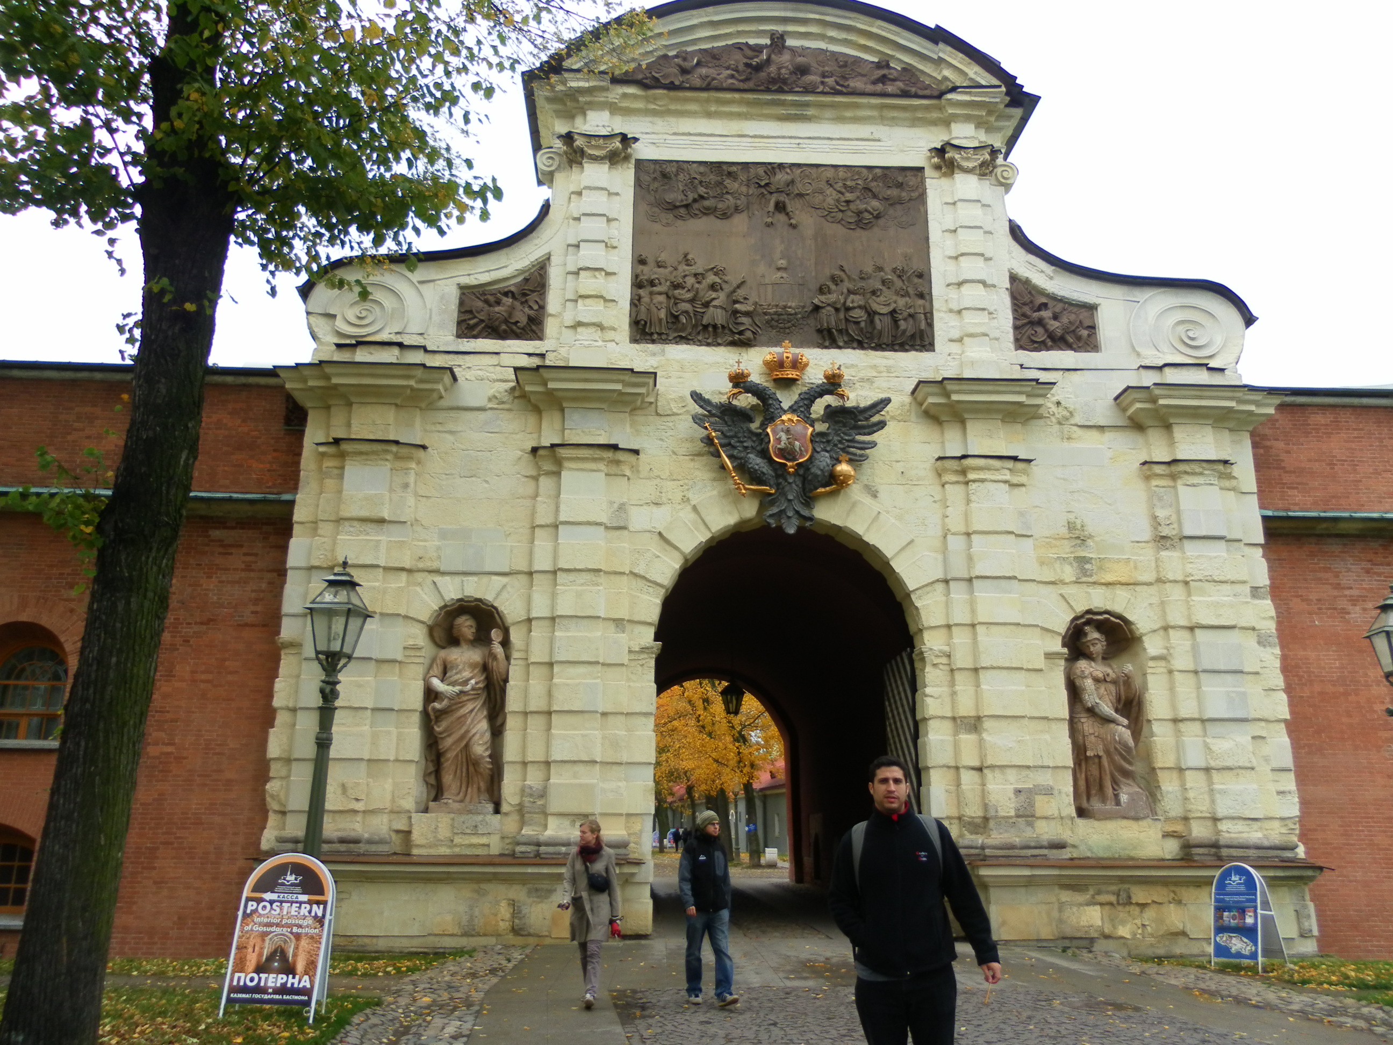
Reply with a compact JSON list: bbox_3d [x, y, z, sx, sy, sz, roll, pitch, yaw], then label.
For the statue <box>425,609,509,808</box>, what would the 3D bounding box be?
[{"bbox_3d":[-3.669,2.964,18.154,1.340,3.350,0.770,1,-15,-2],"label":"statue"}]

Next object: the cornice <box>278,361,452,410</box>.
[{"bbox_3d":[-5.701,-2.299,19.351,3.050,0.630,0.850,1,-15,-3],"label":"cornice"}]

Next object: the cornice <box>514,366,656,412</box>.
[{"bbox_3d":[-1.851,-2.183,18.927,2.357,0.570,0.750,1,-15,-2],"label":"cornice"}]

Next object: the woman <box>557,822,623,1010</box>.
[{"bbox_3d":[-0.996,3.673,10.684,0.600,1.675,0.440,0,-15,3],"label":"woman"}]

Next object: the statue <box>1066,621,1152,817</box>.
[{"bbox_3d":[6.871,3.252,19.018,1.470,3.450,0.900,1,-15,-3],"label":"statue"}]

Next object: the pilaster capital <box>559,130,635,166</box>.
[{"bbox_3d":[-1.755,-6.614,20.143,1.460,0.540,0.550,1,-15,-2],"label":"pilaster capital"}]

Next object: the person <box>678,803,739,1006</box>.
[{"bbox_3d":[0.114,3.687,10.837,0.540,1.770,0.450,8,-17,-27],"label":"person"}]

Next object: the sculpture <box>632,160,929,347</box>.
[{"bbox_3d":[1.573,-4.943,20.603,5.450,3.720,0.300,1,-15,-3],"label":"sculpture"}]

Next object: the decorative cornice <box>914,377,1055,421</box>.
[{"bbox_3d":[4.938,-2.050,19.221,2.350,0.570,0.750,1,-15,-2],"label":"decorative cornice"}]

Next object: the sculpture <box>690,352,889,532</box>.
[{"bbox_3d":[1.604,-1.433,19.520,3.400,3.350,0.650,1,-15,-3],"label":"sculpture"}]

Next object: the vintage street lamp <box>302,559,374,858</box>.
[{"bbox_3d":[-3.579,2.375,10.815,0.480,4.170,0.480,-1,-15,5],"label":"vintage street lamp"}]

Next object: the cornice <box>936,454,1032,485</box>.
[{"bbox_3d":[5.114,-0.873,19.585,1.720,0.500,0.520,1,-15,-3],"label":"cornice"}]

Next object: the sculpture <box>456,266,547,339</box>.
[{"bbox_3d":[-3.390,-3.862,19.669,1.540,1.450,0.220,1,-15,-2],"label":"sculpture"}]

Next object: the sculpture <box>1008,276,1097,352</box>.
[{"bbox_3d":[6.566,-3.817,20.615,1.600,1.420,0.270,1,-15,-3],"label":"sculpture"}]

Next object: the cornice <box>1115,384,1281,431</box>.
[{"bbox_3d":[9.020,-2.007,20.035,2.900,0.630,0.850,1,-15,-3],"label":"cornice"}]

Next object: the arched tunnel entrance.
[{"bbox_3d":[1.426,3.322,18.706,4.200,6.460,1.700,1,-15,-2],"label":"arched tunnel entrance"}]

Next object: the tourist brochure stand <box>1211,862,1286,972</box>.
[{"bbox_3d":[6.770,4.871,13.985,0.600,1.250,0.650,11,-18,-34],"label":"tourist brochure stand"}]

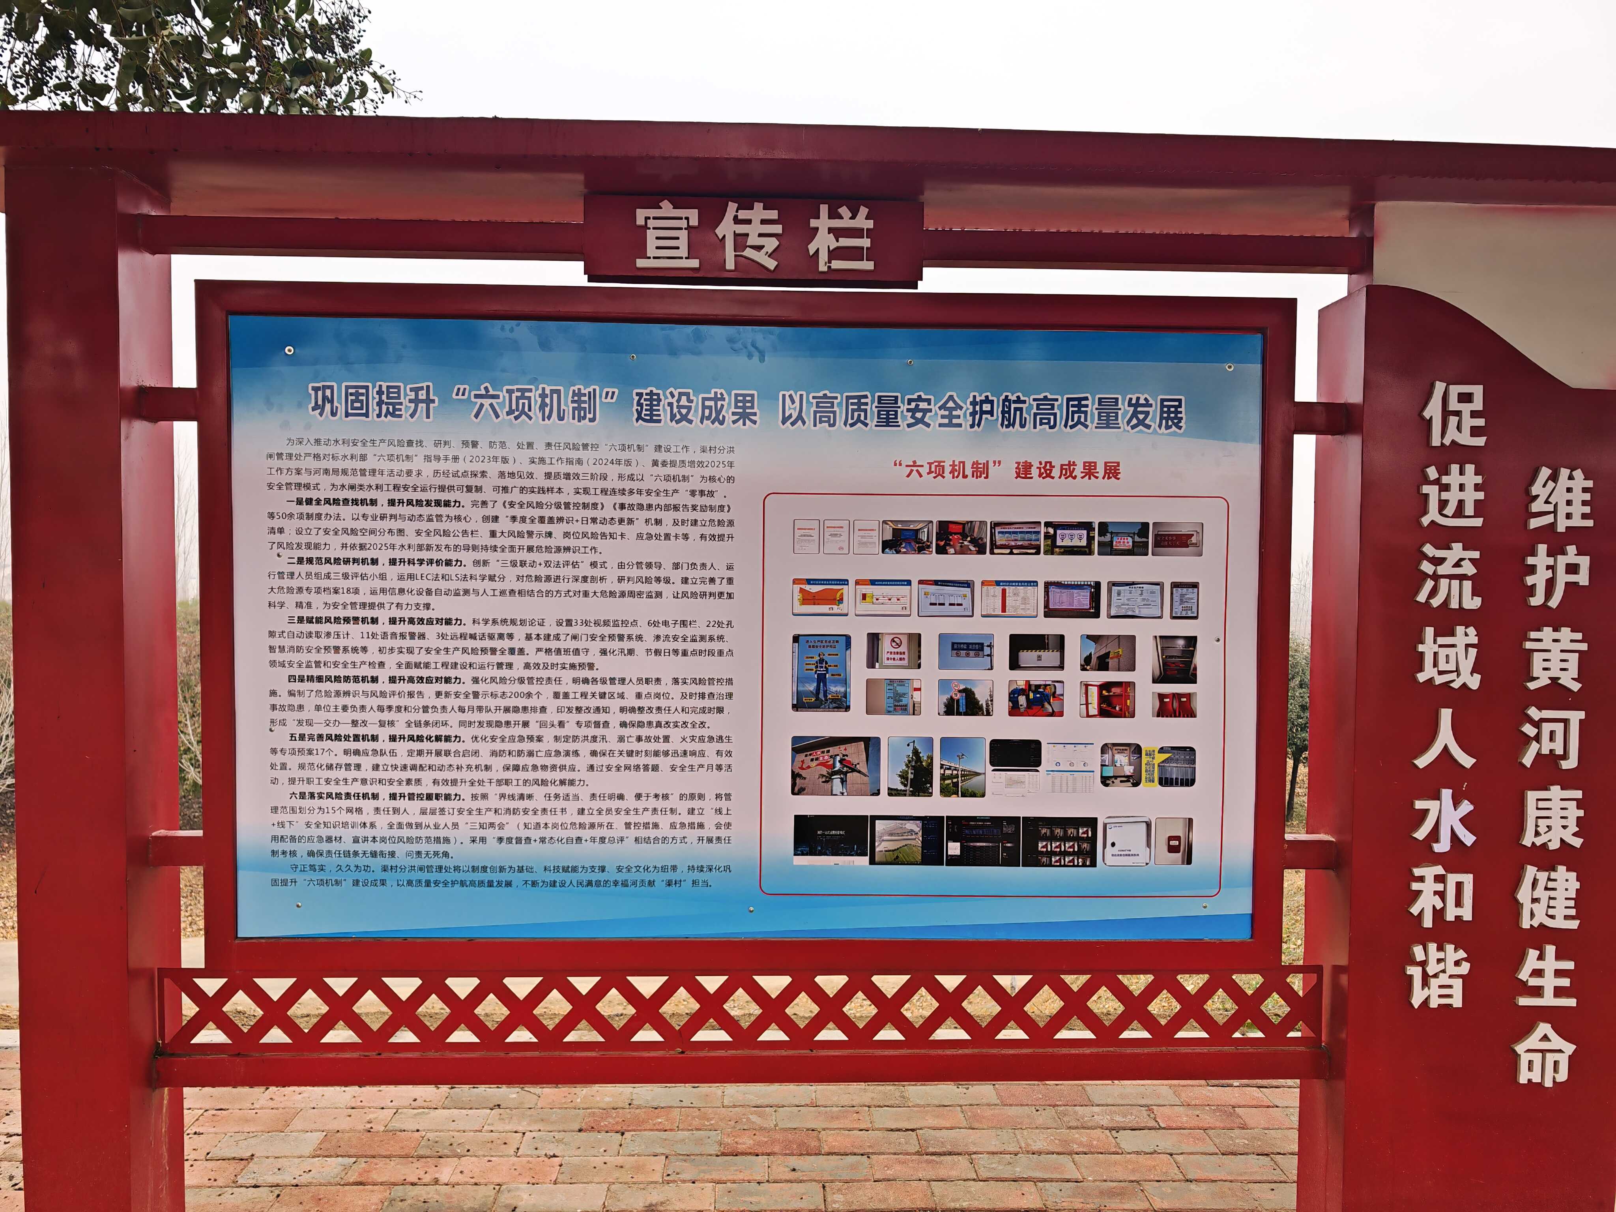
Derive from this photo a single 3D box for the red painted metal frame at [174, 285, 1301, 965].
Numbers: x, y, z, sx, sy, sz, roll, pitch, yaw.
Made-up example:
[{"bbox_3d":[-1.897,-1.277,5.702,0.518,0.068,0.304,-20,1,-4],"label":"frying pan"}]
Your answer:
[{"bbox_3d":[-0.106,0.051,2.201,2.108,1.317,0.060,0,2,-2],"label":"red painted metal frame"}]

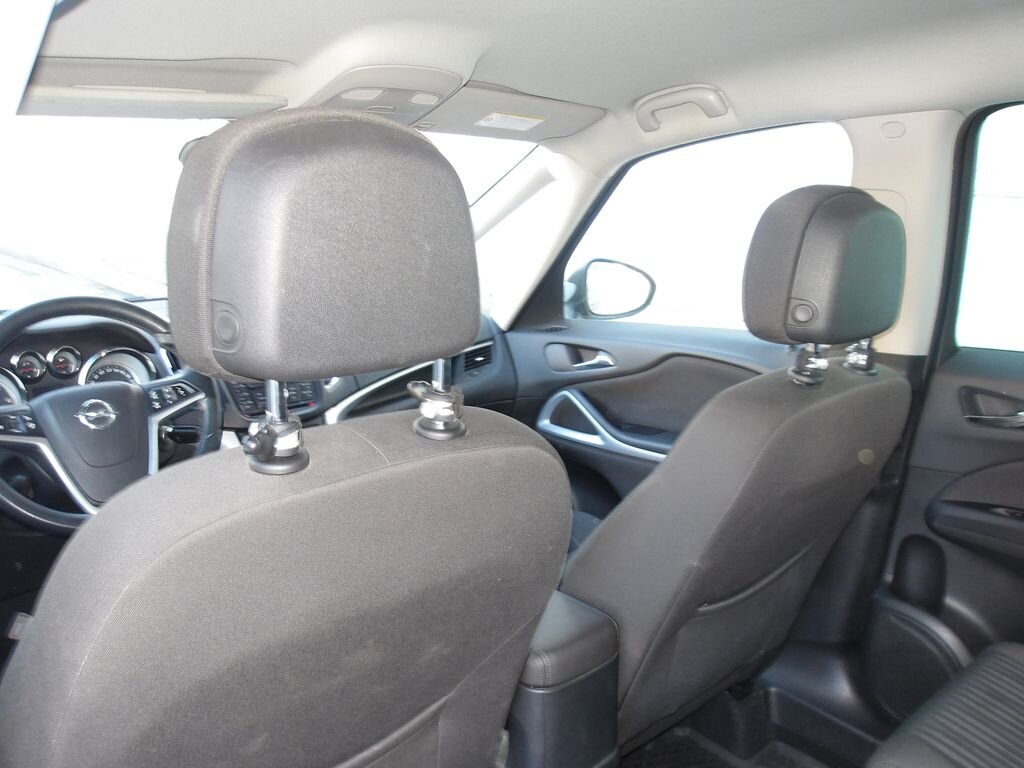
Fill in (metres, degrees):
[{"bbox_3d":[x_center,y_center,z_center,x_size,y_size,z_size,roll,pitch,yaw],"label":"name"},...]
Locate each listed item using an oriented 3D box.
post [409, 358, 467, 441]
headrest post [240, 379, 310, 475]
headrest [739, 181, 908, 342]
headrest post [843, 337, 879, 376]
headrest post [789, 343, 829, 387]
[{"bbox_3d":[-0.067,0.014,0.725,0.048,0.072,0.048,1,10,0],"label":"post"},{"bbox_3d":[-0.183,0.031,0.619,0.048,0.072,0.048,-8,14,-42],"label":"headrest post"},{"bbox_3d":[0.424,-0.161,1.080,0.261,0.209,0.129,-8,19,-42],"label":"headrest"},{"bbox_3d":[0.497,-0.044,1.136,0.048,0.054,0.048,-8,19,-42],"label":"headrest post"},{"bbox_3d":[0.382,-0.027,1.030,0.048,0.054,0.048,-8,19,-42],"label":"headrest post"}]

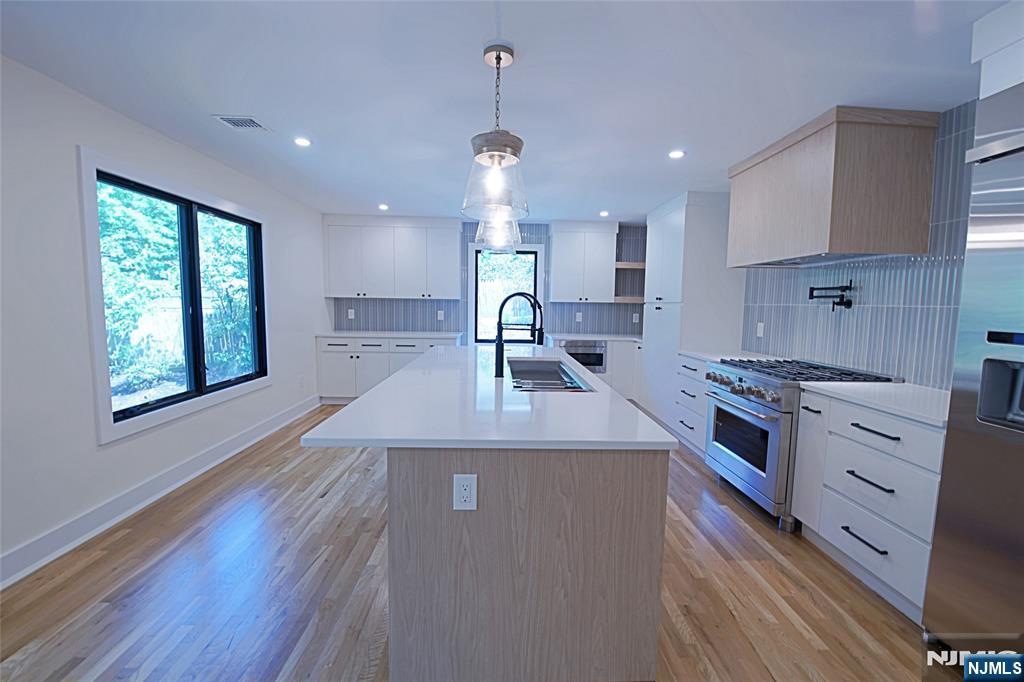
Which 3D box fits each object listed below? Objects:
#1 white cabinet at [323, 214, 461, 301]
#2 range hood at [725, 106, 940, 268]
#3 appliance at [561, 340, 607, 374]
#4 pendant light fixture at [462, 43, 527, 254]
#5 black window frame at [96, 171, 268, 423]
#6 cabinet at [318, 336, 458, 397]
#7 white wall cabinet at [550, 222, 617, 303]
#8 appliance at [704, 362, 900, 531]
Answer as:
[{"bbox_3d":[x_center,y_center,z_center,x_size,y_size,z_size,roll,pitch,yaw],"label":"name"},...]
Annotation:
[{"bbox_3d":[-1.566,-1.091,5.760,1.785,1.052,0.385,1,5,-2],"label":"white cabinet"},{"bbox_3d":[2.035,-0.924,2.880,0.584,0.774,1.070,1,5,-2],"label":"range hood"},{"bbox_3d":[0.921,0.194,5.784,0.607,0.417,0.500,1,5,-2],"label":"appliance"},{"bbox_3d":[-0.065,-0.914,1.897,0.308,0.696,0.308,1,5,-2],"label":"pendant light fixture"},{"bbox_3d":[-2.443,-0.316,3.341,0.090,1.481,1.703,1,5,-2],"label":"black window frame"},{"bbox_3d":[-1.607,0.378,5.775,1.755,0.914,0.605,1,5,-2],"label":"cabinet"},{"bbox_3d":[0.943,-1.056,5.840,0.874,1.052,0.385,1,5,-2],"label":"white wall cabinet"},{"bbox_3d":[1.938,0.660,3.053,0.705,0.935,0.920,1,5,-2],"label":"appliance"}]

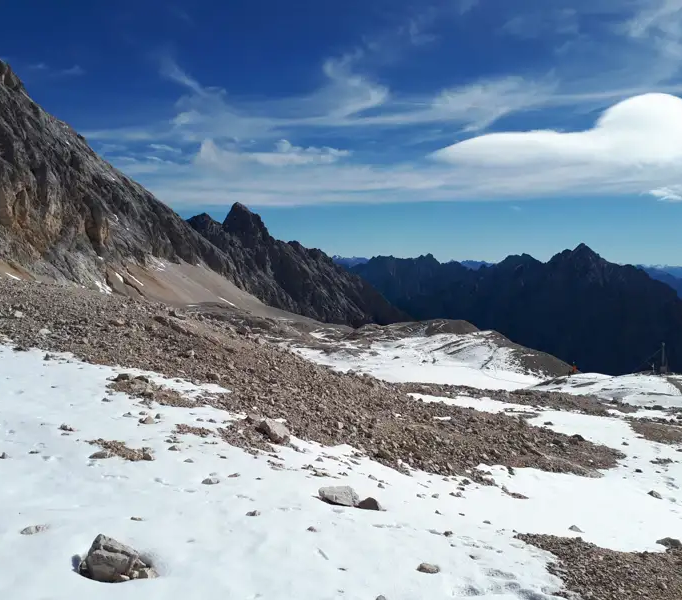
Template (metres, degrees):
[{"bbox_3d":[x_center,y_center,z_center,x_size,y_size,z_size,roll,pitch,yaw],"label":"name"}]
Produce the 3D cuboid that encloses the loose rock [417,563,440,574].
[{"bbox_3d":[1.234,3.787,8.800,0.300,0.150,0.230,0,3,0],"label":"loose rock"}]

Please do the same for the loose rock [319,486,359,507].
[{"bbox_3d":[-0.029,3.779,12.000,0.760,0.350,0.550,0,3,0],"label":"loose rock"}]

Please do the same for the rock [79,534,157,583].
[{"bbox_3d":[-2.165,2.527,6.100,0.740,0.420,0.560,0,3,0],"label":"rock"}]

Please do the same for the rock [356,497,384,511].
[{"bbox_3d":[0.577,3.979,12.200,0.500,0.250,0.400,0,3,0],"label":"rock"}]

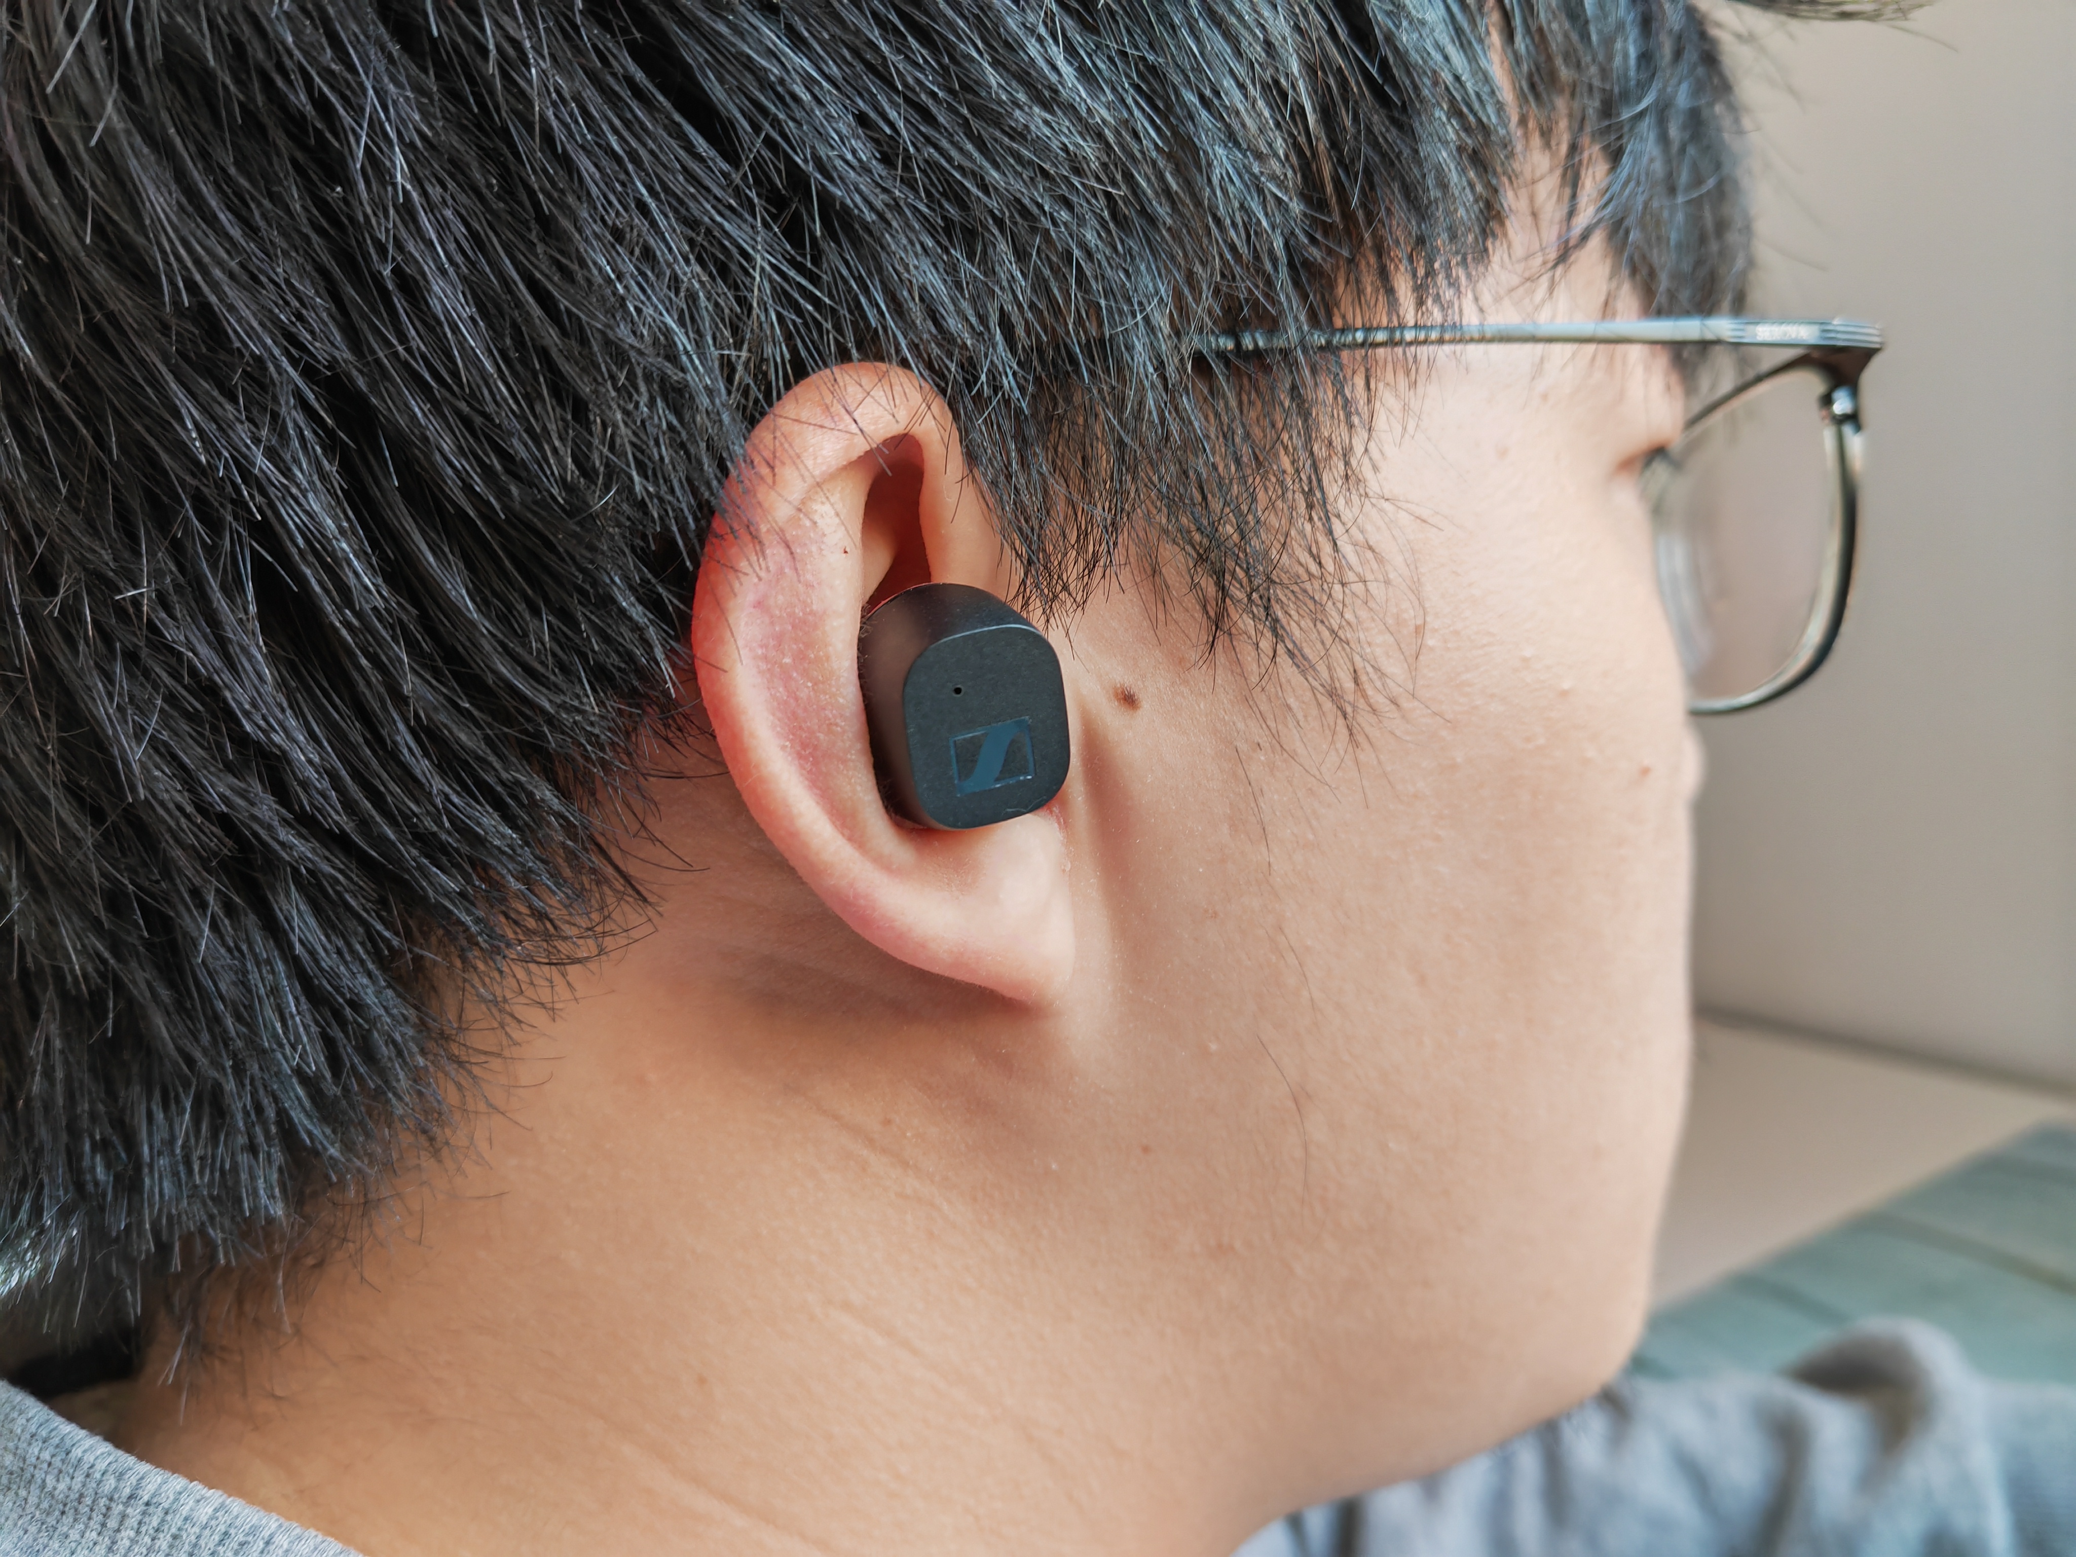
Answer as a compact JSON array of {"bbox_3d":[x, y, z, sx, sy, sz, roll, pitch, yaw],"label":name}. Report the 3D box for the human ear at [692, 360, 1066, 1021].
[{"bbox_3d":[-0.014,-0.008,0.158,0.035,0.062,0.023,-16,7,-20],"label":"human ear"}]

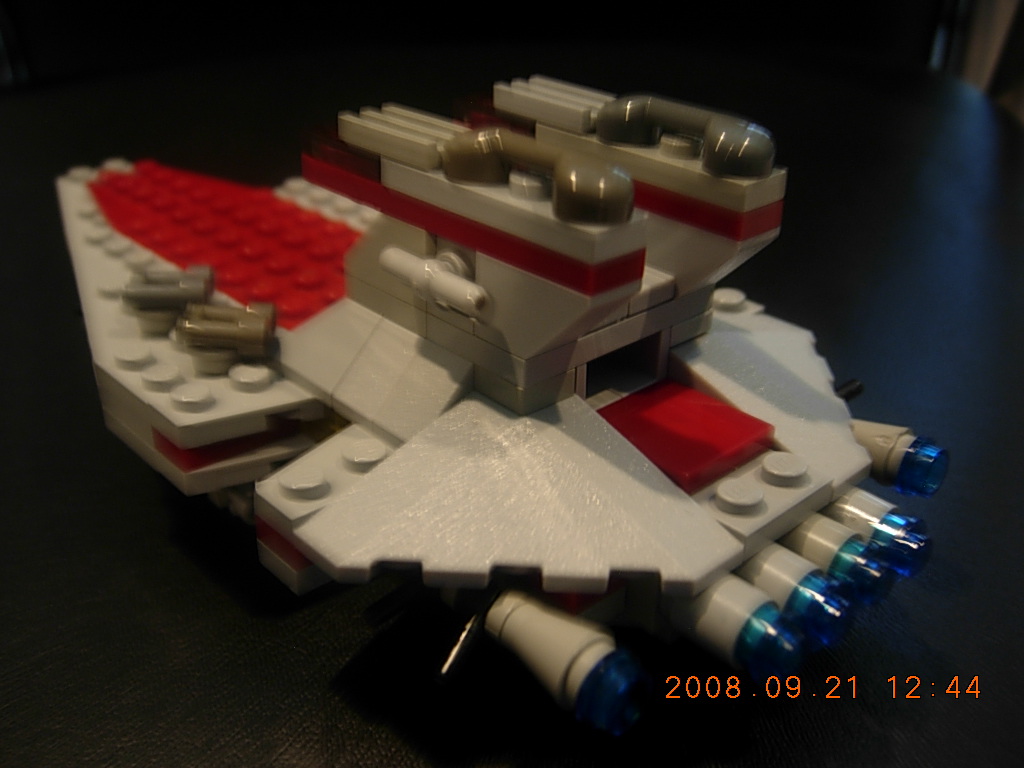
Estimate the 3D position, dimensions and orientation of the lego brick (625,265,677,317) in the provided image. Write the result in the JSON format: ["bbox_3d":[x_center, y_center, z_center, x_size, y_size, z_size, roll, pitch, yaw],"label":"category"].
[{"bbox_3d":[0.013,-0.011,0.124,0.008,0.003,0.009,-23,36,-39],"label":"lego brick"}]

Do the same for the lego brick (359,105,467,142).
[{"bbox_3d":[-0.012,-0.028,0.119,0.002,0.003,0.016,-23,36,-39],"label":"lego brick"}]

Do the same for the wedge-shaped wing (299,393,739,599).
[{"bbox_3d":[0.001,0.013,0.105,0.032,0.010,0.032,-23,36,-39],"label":"wedge-shaped wing"}]

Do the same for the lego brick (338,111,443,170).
[{"bbox_3d":[-0.014,-0.027,0.117,0.002,0.003,0.016,-23,36,-39],"label":"lego brick"}]

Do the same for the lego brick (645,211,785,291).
[{"bbox_3d":[0.022,-0.015,0.125,0.008,0.010,0.016,-23,36,-39],"label":"lego brick"}]

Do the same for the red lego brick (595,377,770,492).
[{"bbox_3d":[0.018,0.006,0.120,0.016,0.003,0.016,-23,36,-39],"label":"red lego brick"}]

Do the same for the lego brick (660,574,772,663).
[{"bbox_3d":[0.020,0.023,0.106,0.008,0.008,0.010,-23,36,-39],"label":"lego brick"}]

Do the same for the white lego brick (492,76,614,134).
[{"bbox_3d":[0.006,-0.035,0.134,0.008,0.003,0.016,-23,36,-39],"label":"white lego brick"}]

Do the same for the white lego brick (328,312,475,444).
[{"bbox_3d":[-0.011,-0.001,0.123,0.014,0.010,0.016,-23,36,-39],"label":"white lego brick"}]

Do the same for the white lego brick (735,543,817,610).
[{"bbox_3d":[0.026,0.020,0.111,0.008,0.008,0.010,-23,36,-39],"label":"white lego brick"}]

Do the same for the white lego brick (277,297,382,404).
[{"bbox_3d":[-0.021,-0.006,0.133,0.016,0.010,0.016,-23,36,-39],"label":"white lego brick"}]

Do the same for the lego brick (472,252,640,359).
[{"bbox_3d":[0.005,-0.008,0.110,0.008,0.010,0.016,-23,36,-39],"label":"lego brick"}]

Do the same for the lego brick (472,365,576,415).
[{"bbox_3d":[0.001,-0.001,0.117,0.008,0.003,0.008,-23,36,-39],"label":"lego brick"}]

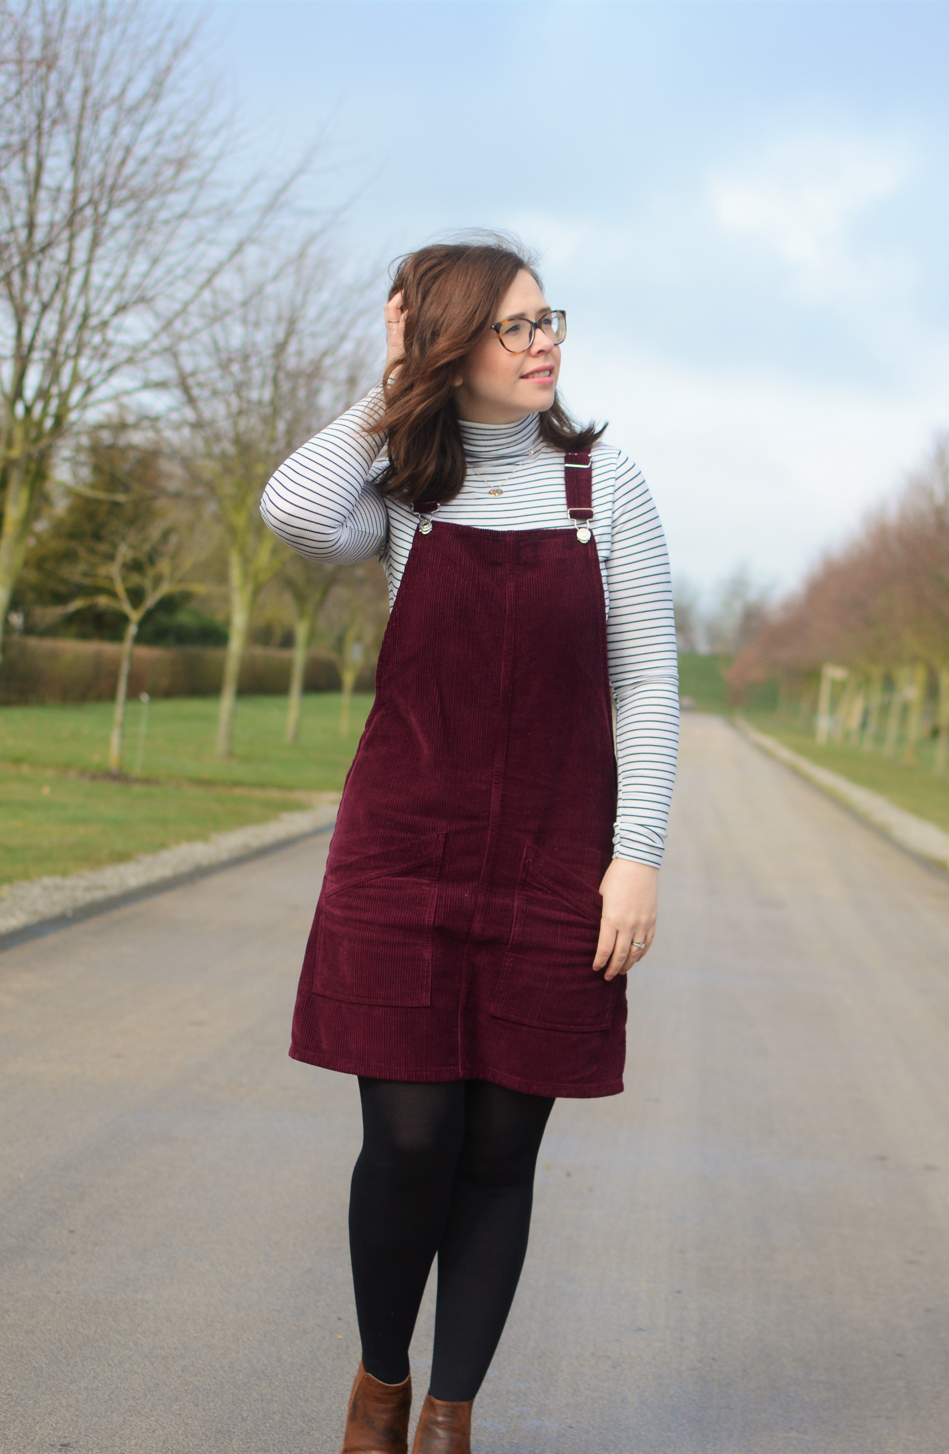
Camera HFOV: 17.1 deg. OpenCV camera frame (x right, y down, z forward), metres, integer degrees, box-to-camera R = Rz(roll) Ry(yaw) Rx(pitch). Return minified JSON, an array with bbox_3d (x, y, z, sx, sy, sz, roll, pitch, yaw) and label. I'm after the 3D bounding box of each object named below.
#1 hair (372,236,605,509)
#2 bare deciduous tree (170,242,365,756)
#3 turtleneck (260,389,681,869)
[{"bbox_3d":[0.022,-0.470,4.200,0.260,0.355,0.250,4,1,41],"label":"hair"},{"bbox_3d":[-2.332,-2.683,37.000,2.700,6.150,2.700,4,1,0],"label":"bare deciduous tree"},{"bbox_3d":[-0.006,-0.134,4.200,0.570,0.615,0.290,4,1,-2],"label":"turtleneck"}]

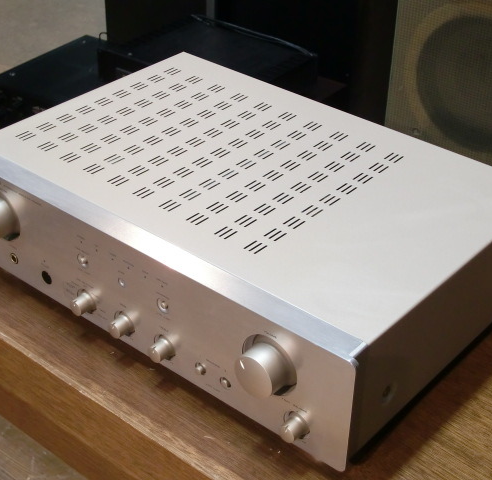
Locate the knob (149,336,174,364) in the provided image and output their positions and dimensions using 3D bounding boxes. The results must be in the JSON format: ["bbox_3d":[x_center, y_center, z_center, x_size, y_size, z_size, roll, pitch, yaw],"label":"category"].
[{"bbox_3d":[-0.069,0.090,0.827,0.015,0.015,0.016,26,41,32],"label":"knob"}]

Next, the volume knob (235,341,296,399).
[{"bbox_3d":[0.012,0.095,0.745,0.036,0.036,0.022,26,41,32],"label":"volume knob"}]

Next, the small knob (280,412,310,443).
[{"bbox_3d":[0.035,0.140,0.754,0.015,0.015,0.016,26,41,32],"label":"small knob"}]

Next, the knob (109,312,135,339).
[{"bbox_3d":[-0.105,0.073,0.851,0.015,0.015,0.016,26,41,32],"label":"knob"}]

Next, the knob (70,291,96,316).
[{"bbox_3d":[-0.141,0.055,0.876,0.015,0.015,0.016,26,41,32],"label":"knob"}]

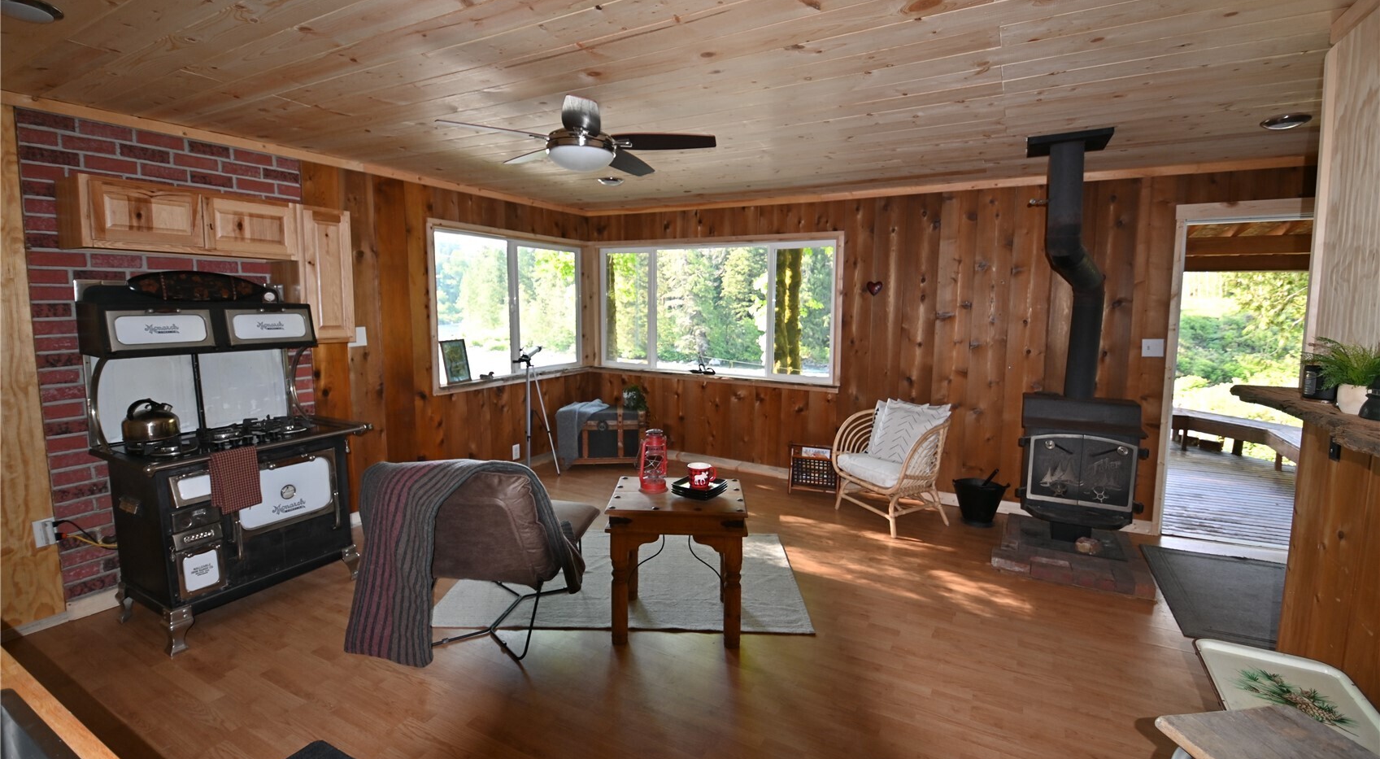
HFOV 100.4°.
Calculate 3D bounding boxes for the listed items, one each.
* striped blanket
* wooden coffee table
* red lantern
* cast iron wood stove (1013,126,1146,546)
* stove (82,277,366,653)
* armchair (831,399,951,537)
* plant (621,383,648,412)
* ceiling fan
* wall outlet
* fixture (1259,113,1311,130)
[{"bbox_3d":[-1.024,0.739,2.561,0.890,0.840,0.510,2,8,13],"label":"striped blanket"},{"bbox_3d":[-0.055,0.858,2.795,0.615,0.636,0.535,1,7,1],"label":"wooden coffee table"},{"bbox_3d":[-0.182,0.384,2.816,0.150,0.297,0.135,1,7,3],"label":"red lantern"},{"bbox_3d":[2.333,-0.142,3.409,0.720,2.360,0.760,5,8,28],"label":"cast iron wood stove"},{"bbox_3d":[-2.261,0.338,2.923,0.690,1.590,1.000,5,8,28],"label":"stove"},{"bbox_3d":[1.492,0.614,4.186,0.660,0.800,0.660,-3,8,-25],"label":"armchair"},{"bbox_3d":[-0.525,0.172,5.452,0.230,0.270,0.230,5,8,28],"label":"plant"},{"bbox_3d":[-0.506,-1.125,2.671,1.220,0.300,1.190,-1,8,-11],"label":"ceiling fan"},{"bbox_3d":[-2.947,0.708,2.633,0.035,0.118,0.072,5,8,28],"label":"wall outlet"},{"bbox_3d":[2.860,-1.231,2.761,0.180,0.030,0.180,5,8,28],"label":"fixture"}]

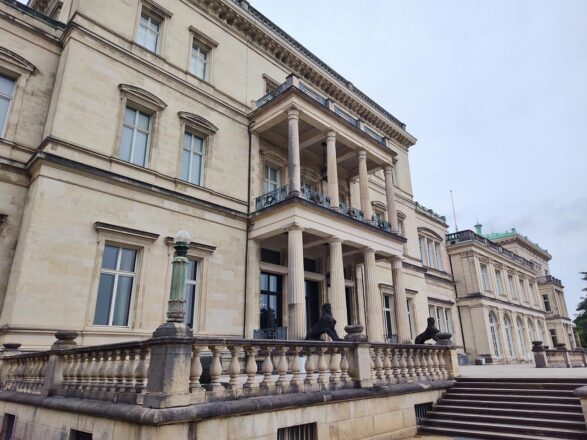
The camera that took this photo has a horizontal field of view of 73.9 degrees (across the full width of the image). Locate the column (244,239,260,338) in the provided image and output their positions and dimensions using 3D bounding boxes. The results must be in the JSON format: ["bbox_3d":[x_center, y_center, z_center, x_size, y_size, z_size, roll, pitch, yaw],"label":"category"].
[{"bbox_3d":[-2.162,3.703,20.693,0.682,5.626,0.682,-20,-27,41],"label":"column"}]

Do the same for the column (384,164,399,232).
[{"bbox_3d":[7.016,-1.518,27.984,0.604,5.090,0.604,-20,-27,41],"label":"column"}]

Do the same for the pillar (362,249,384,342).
[{"bbox_3d":[5.440,5.196,26.668,0.984,6.659,0.984,-20,-27,41],"label":"pillar"}]

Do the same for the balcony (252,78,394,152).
[{"bbox_3d":[2.844,-7.659,32.898,4.800,1.250,12.950,-20,-27,41],"label":"balcony"}]

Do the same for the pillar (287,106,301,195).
[{"bbox_3d":[0.050,-4.106,24.425,0.772,6.224,0.772,-1,-20,0],"label":"pillar"}]

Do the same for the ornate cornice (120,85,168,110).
[{"bbox_3d":[-8.231,-6.780,21.455,0.420,0.984,2.750,-20,-27,41],"label":"ornate cornice"}]

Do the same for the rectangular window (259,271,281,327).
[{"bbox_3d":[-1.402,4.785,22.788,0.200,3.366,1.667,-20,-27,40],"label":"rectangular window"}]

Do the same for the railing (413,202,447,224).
[{"bbox_3d":[16.759,-1.008,48.258,0.250,1.062,9.457,-20,-27,41],"label":"railing"}]

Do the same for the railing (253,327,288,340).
[{"bbox_3d":[-1.214,6.628,21.796,2.750,0.936,0.080,-20,-27,41],"label":"railing"}]

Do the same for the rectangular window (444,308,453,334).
[{"bbox_3d":[19.861,13.116,49.119,0.250,3.850,1.650,-20,-27,41],"label":"rectangular window"}]

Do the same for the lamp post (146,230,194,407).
[{"bbox_3d":[-1.884,1.469,6.211,0.487,2.720,0.487,-20,-27,41],"label":"lamp post"}]

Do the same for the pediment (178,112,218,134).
[{"bbox_3d":[-6.373,-6.410,25.860,0.500,1.000,2.900,-20,-27,41],"label":"pediment"}]

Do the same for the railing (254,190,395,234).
[{"bbox_3d":[3.032,0.056,28.416,3.571,1.110,12.062,-20,-27,41],"label":"railing"}]

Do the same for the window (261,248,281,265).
[{"bbox_3d":[-1.500,2.547,26.556,0.150,0.965,1.785,-20,-27,41],"label":"window"}]

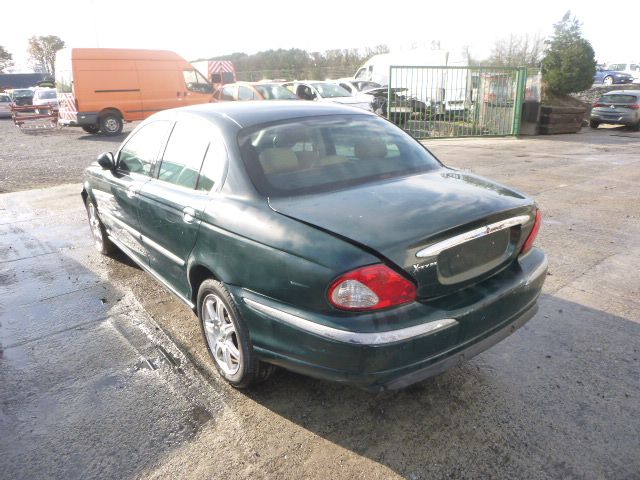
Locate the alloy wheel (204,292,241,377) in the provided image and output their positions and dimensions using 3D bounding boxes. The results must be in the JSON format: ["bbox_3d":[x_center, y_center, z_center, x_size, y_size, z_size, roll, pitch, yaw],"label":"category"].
[{"bbox_3d":[-0.491,0.509,2.621,0.180,0.460,0.460,-15,23,-36],"label":"alloy wheel"}]

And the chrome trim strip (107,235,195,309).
[{"bbox_3d":[-1.365,0.198,3.562,0.040,0.055,1.920,-15,23,-36],"label":"chrome trim strip"}]

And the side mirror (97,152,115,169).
[{"bbox_3d":[-1.672,-0.625,3.600,0.200,0.150,0.130,-15,23,-36],"label":"side mirror"}]

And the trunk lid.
[{"bbox_3d":[0.497,-0.091,2.415,1.240,0.380,0.860,-15,23,-36],"label":"trunk lid"}]

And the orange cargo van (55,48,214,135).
[{"bbox_3d":[-5.815,-5.064,15.905,5.380,2.580,2.000,-16,24,-39],"label":"orange cargo van"}]

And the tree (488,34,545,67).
[{"bbox_3d":[23.264,-21.479,55.000,5.950,5.993,5.950,7,20,21],"label":"tree"}]

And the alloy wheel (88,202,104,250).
[{"bbox_3d":[-2.166,-0.157,4.645,0.180,0.460,0.460,-15,23,-36],"label":"alloy wheel"}]

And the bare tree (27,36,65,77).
[{"bbox_3d":[-32.605,-21.062,55.000,3.808,6.340,3.808,-10,21,-27],"label":"bare tree"}]

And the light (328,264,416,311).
[{"bbox_3d":[0.215,0.187,1.848,0.400,0.220,0.200,-9,21,-25],"label":"light"}]

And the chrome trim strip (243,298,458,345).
[{"bbox_3d":[0.110,0.316,2.084,0.640,0.080,0.760,-15,23,-36],"label":"chrome trim strip"}]

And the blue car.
[{"bbox_3d":[19.305,-11.543,32.319,1.760,1.430,4.300,-12,22,-31],"label":"blue car"}]

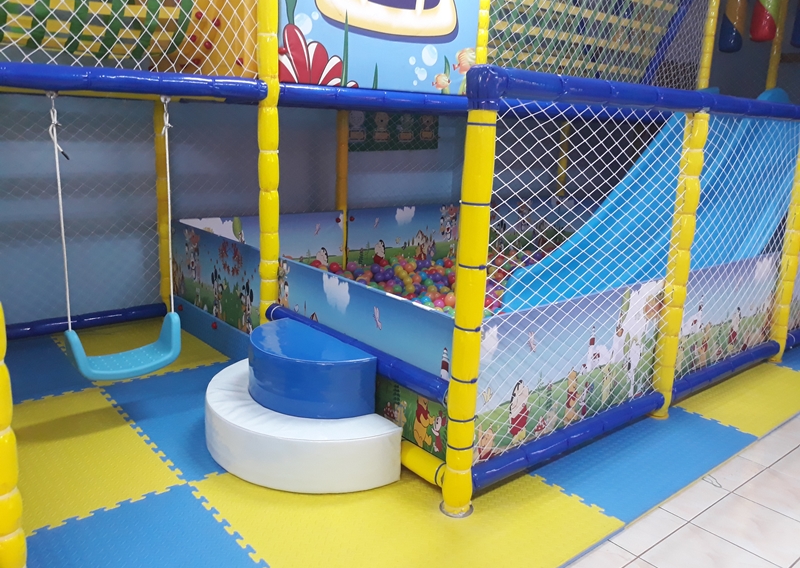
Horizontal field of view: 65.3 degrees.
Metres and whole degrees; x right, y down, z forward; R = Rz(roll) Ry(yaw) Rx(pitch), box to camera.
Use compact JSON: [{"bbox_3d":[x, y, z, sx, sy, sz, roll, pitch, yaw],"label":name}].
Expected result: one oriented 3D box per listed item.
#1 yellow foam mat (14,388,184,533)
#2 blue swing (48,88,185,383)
[{"bbox_3d":[-1.447,0.658,2.211,1.000,0.020,1.000,-10,18,-39],"label":"yellow foam mat"},{"bbox_3d":[-1.062,-0.171,2.365,0.435,1.054,0.175,-10,18,-39],"label":"blue swing"}]

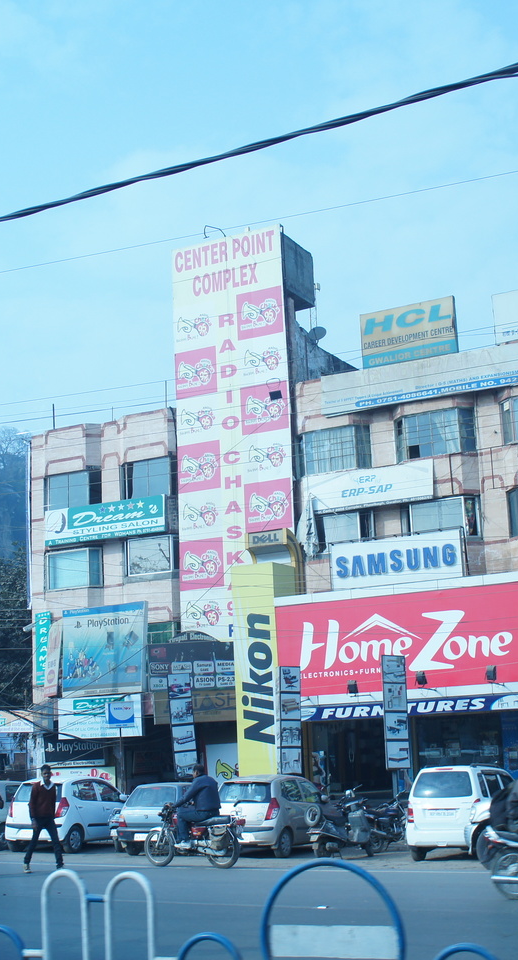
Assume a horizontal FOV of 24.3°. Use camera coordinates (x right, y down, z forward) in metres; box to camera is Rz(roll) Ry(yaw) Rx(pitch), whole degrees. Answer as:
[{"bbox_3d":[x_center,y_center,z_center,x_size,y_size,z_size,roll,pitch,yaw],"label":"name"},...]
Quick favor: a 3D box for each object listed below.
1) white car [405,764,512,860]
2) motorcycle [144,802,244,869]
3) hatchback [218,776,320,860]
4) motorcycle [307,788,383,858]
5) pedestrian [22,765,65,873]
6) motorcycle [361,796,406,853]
[{"bbox_3d":[3.946,6.252,22.858,1.490,1.680,3.500,-7,-14,23],"label":"white car"},{"bbox_3d":[-1.165,6.317,21.320,1.950,1.080,0.720,-7,-14,23],"label":"motorcycle"},{"bbox_3d":[0.353,6.810,24.646,1.610,1.540,3.560,-7,-14,24],"label":"hatchback"},{"bbox_3d":[1.630,6.730,23.650,1.800,1.250,0.680,10,-18,-42],"label":"motorcycle"},{"bbox_3d":[-3.653,5.731,20.399,0.660,1.740,0.500,3,-14,-19],"label":"pedestrian"},{"bbox_3d":[2.736,7.049,24.788,0.720,1.120,2.000,-12,-17,37],"label":"motorcycle"}]

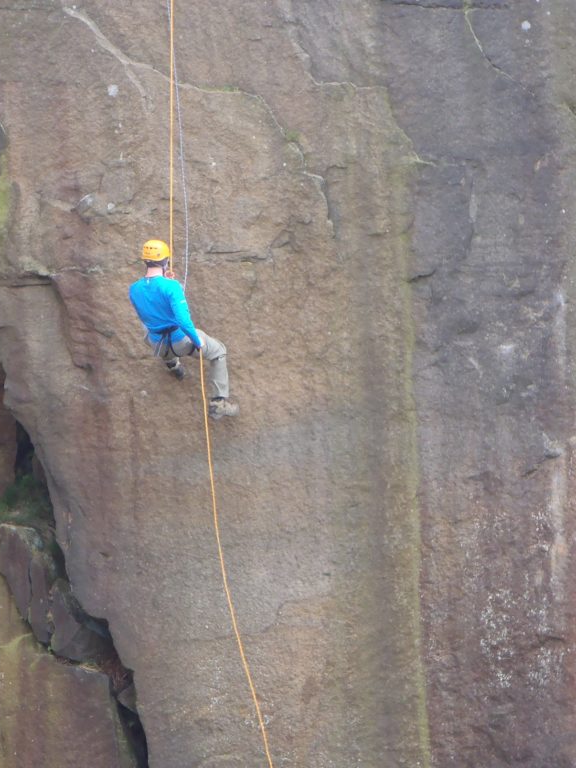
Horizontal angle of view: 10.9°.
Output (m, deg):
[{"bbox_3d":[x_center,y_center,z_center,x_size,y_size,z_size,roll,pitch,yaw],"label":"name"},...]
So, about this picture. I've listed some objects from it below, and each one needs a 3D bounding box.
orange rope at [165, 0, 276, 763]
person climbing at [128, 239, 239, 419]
[{"bbox_3d":[-0.553,-0.012,24.700,0.880,6.250,0.350,0,0,0],"label":"orange rope"},{"bbox_3d":[-0.852,-0.452,24.600,0.680,1.470,0.900,0,0,30],"label":"person climbing"}]

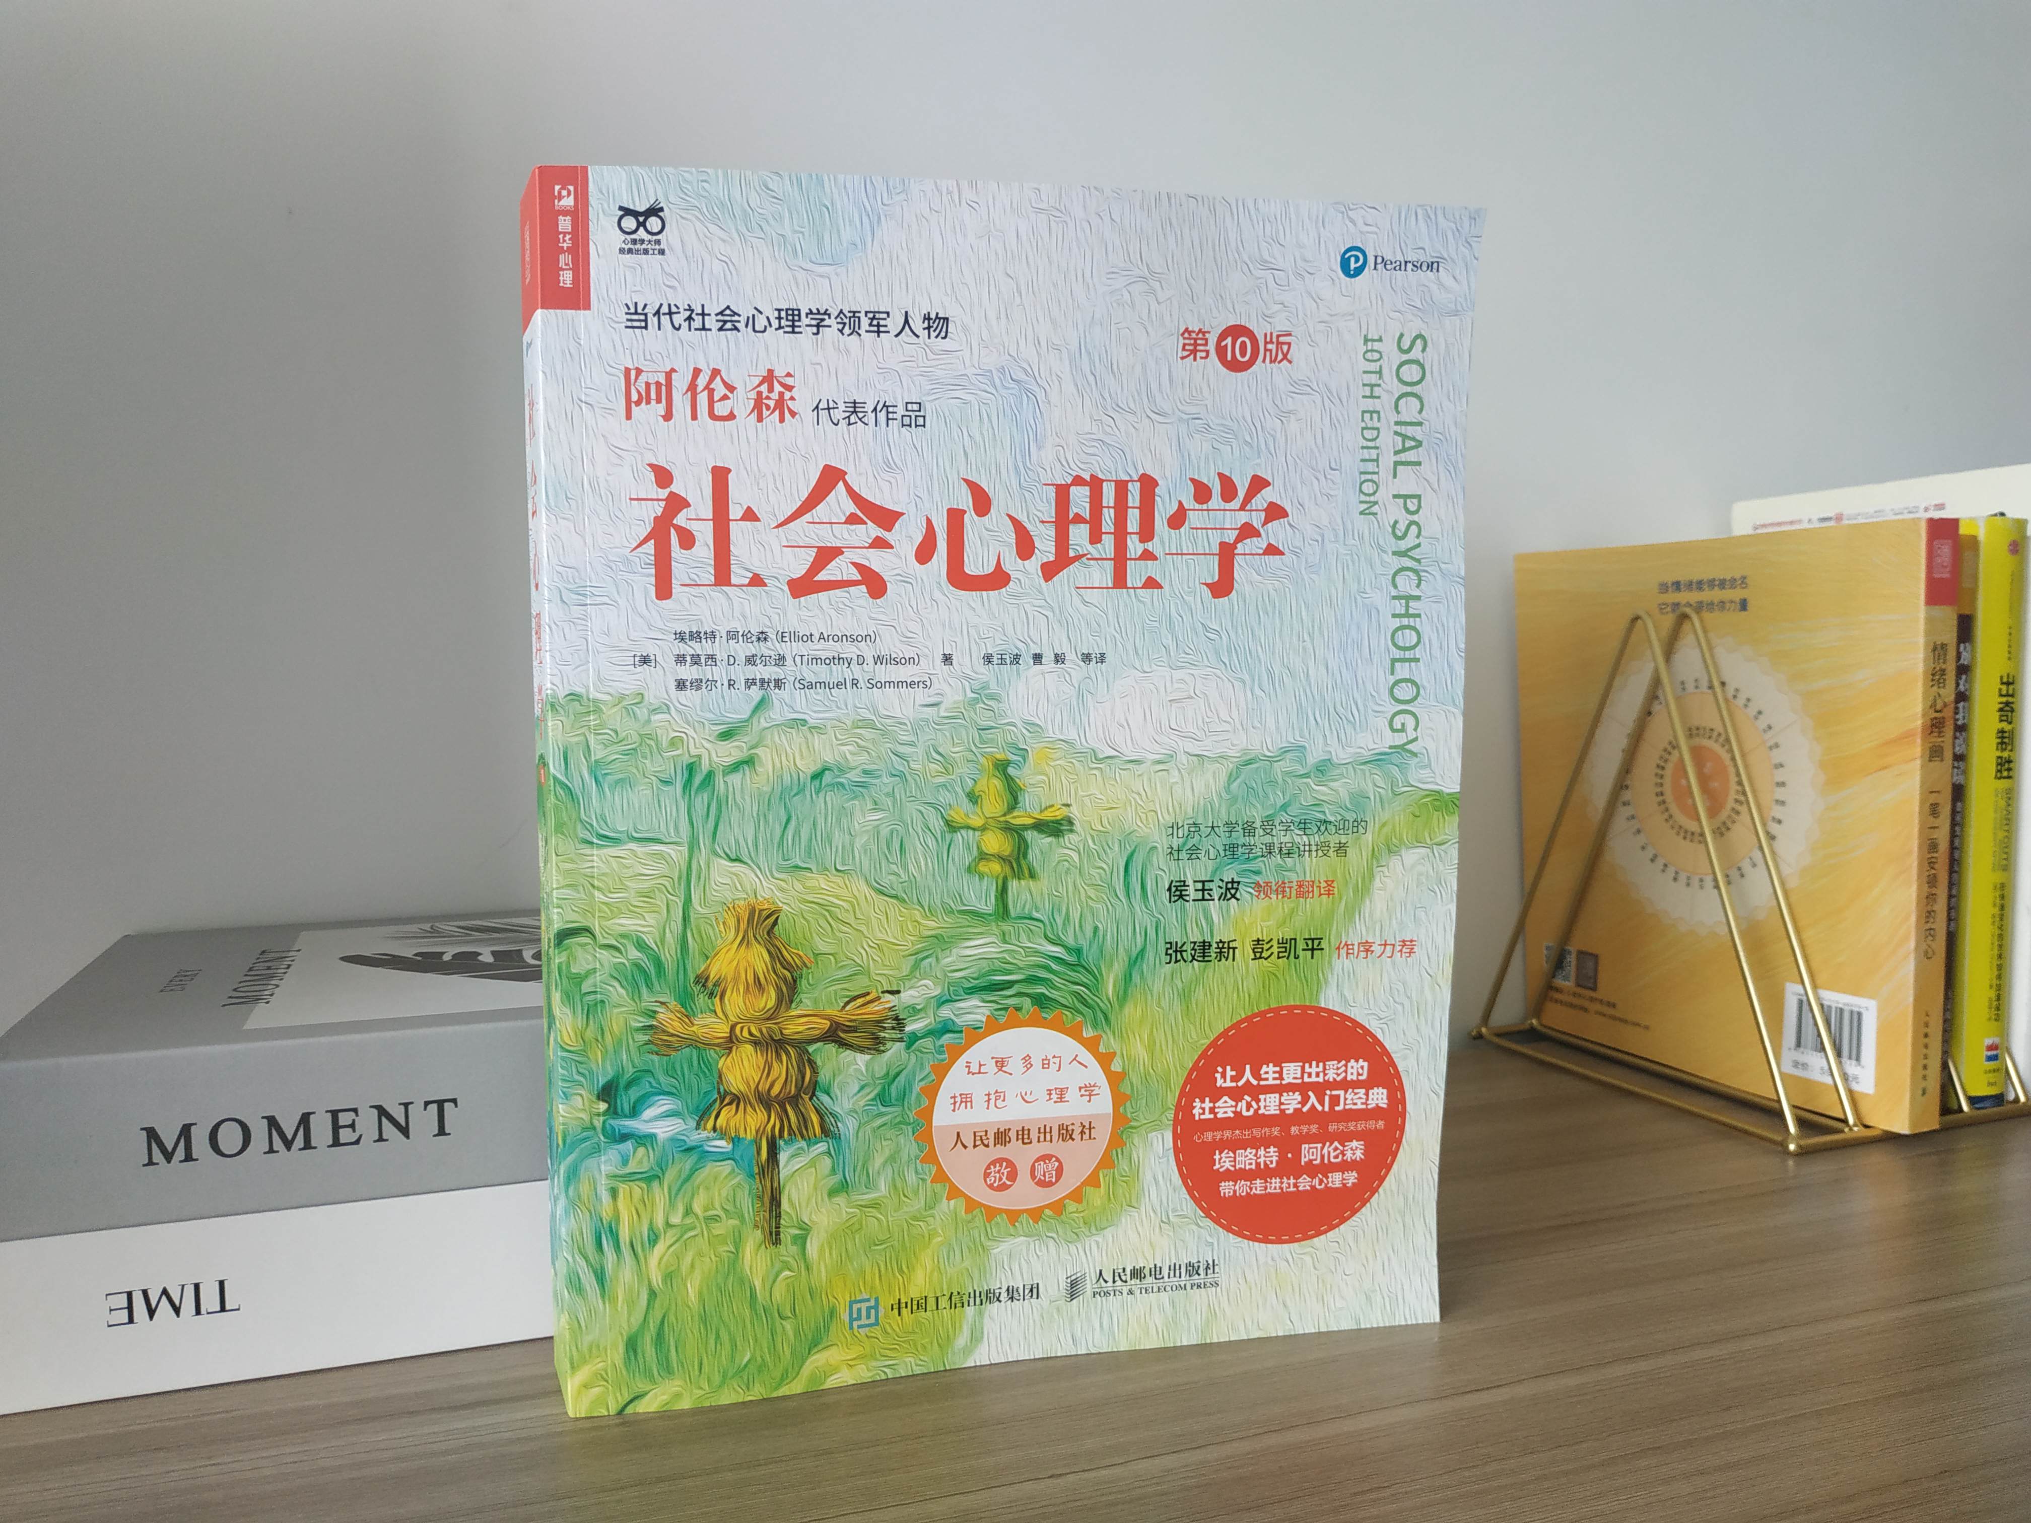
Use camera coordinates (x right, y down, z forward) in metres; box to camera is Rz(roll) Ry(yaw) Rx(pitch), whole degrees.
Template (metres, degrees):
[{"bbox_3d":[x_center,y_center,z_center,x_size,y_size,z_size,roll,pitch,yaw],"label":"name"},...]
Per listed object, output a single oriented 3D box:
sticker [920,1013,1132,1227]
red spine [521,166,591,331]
[{"bbox_3d":[0.002,0.083,0.329,0.051,0.051,0.002,-1,6,-11],"label":"sticker"},{"bbox_3d":[-0.099,-0.110,0.305,0.019,0.029,0.024,-1,4,-6],"label":"red spine"}]

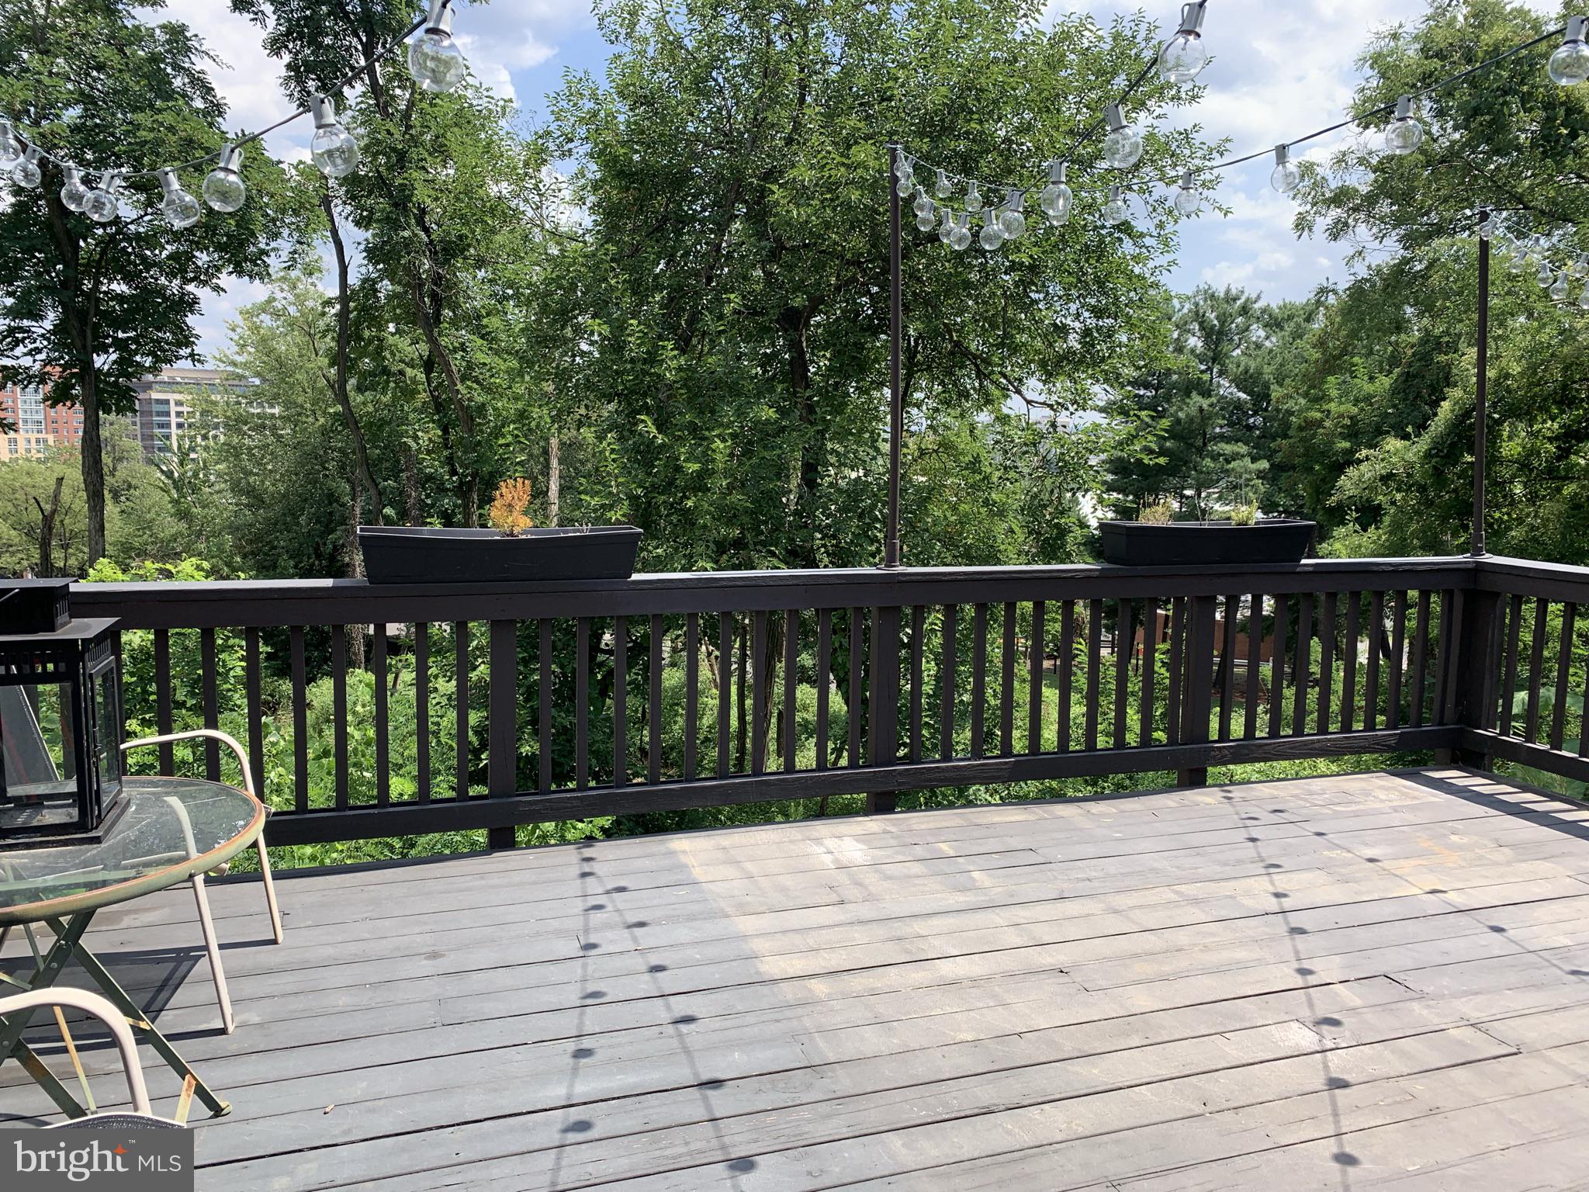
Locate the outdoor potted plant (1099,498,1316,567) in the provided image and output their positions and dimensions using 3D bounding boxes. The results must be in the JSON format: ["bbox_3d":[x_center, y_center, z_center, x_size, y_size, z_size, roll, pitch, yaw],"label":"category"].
[{"bbox_3d":[1.709,-0.259,4.910,0.921,0.268,0.202,-2,7,-19],"label":"outdoor potted plant"}]

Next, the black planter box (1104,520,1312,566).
[{"bbox_3d":[1.709,-0.213,4.915,0.921,0.177,0.202,-2,7,-19],"label":"black planter box"}]

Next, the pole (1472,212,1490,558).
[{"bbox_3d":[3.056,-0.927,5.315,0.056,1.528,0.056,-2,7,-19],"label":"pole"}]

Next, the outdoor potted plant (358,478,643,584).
[{"bbox_3d":[-0.973,-0.224,4.001,0.921,0.339,0.207,-2,7,-19],"label":"outdoor potted plant"}]

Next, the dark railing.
[{"bbox_3d":[0.495,0.403,4.333,5.819,0.941,0.688,-2,7,-19],"label":"dark railing"}]

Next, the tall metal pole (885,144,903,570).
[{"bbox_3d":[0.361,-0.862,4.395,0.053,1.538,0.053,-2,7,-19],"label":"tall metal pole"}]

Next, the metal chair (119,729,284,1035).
[{"bbox_3d":[-1.688,0.542,2.938,0.688,0.901,0.577,0,7,-11],"label":"metal chair"}]

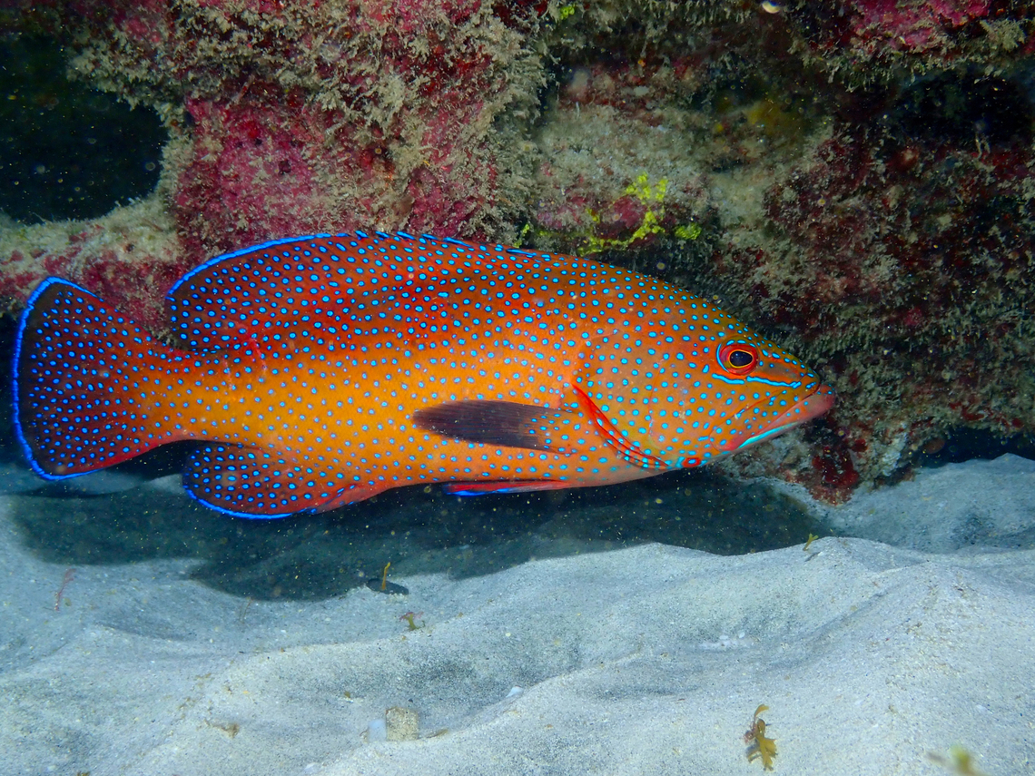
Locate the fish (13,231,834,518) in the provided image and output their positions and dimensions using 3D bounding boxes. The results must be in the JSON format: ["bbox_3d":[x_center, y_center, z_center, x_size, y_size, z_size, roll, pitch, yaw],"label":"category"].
[{"bbox_3d":[-0.042,-0.006,0.750,0.360,0.126,0.065,1,6,0],"label":"fish"}]

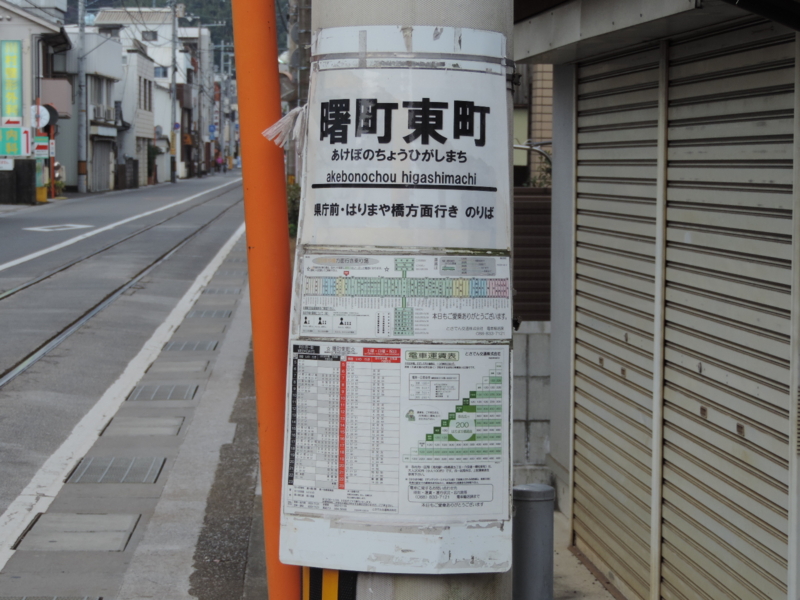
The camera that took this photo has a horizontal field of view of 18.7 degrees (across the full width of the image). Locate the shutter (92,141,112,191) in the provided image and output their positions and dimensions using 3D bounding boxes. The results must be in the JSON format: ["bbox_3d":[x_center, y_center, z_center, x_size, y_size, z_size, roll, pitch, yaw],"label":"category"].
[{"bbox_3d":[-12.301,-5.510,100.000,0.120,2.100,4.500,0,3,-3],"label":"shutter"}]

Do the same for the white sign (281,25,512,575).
[{"bbox_3d":[-0.007,-0.001,4.230,0.410,0.955,0.110,1,3,6],"label":"white sign"}]

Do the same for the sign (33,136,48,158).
[{"bbox_3d":[-11.507,-4.902,78.000,0.450,0.670,0.050,0,3,-4],"label":"sign"}]

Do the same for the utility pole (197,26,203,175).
[{"bbox_3d":[-13.194,-13.220,160.000,0.320,10.200,0.320,0,3,0],"label":"utility pole"}]

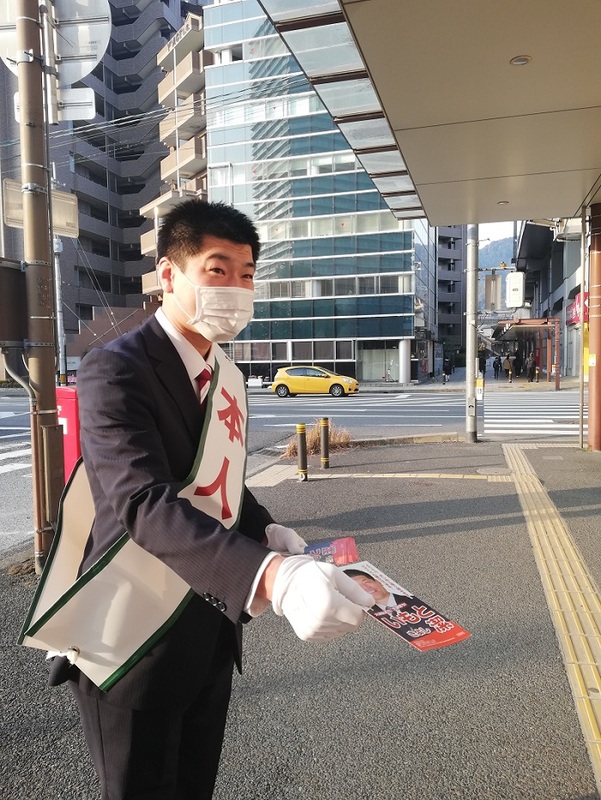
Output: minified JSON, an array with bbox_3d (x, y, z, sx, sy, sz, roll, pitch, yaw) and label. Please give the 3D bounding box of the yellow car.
[{"bbox_3d":[0.725,-0.855,27.850,3.995,1.445,1.695,0,4,15],"label":"yellow car"}]

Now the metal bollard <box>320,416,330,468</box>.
[{"bbox_3d":[0.340,0.597,8.245,0.113,0.700,0.113,-1,4,0],"label":"metal bollard"}]

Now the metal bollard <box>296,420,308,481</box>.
[{"bbox_3d":[0.032,0.649,7.414,0.116,0.710,0.116,-1,4,0],"label":"metal bollard"}]

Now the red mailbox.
[{"bbox_3d":[-1.755,0.523,4.903,0.480,1.270,0.470,2,4,34],"label":"red mailbox"}]

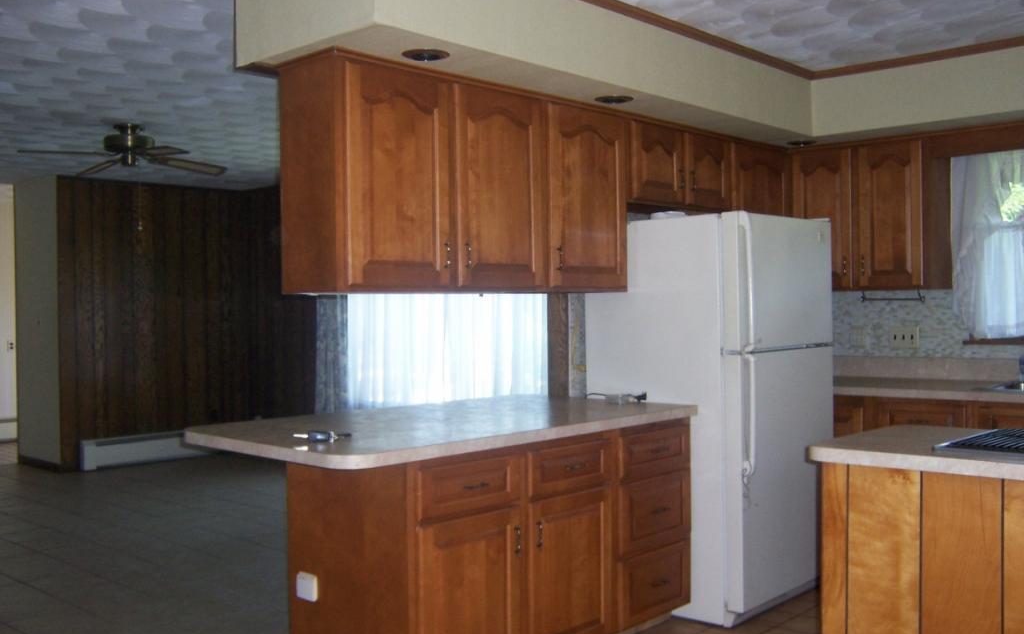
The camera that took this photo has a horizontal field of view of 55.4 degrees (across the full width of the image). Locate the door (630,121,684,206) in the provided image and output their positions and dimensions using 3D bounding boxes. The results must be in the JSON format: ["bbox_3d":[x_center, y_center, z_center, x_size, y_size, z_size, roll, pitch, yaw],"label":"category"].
[{"bbox_3d":[0.674,-0.713,4.575,0.025,0.350,0.421,0,1,44],"label":"door"}]

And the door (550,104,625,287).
[{"bbox_3d":[0.325,-0.503,4.207,0.025,0.751,0.521,0,1,44],"label":"door"}]

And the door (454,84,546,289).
[{"bbox_3d":[-0.046,-0.493,3.818,0.025,0.751,0.507,0,1,44],"label":"door"}]

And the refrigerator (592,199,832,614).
[{"bbox_3d":[0.917,0.410,4.444,0.789,1.667,0.840,0,1,43],"label":"refrigerator"}]

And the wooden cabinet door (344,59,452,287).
[{"bbox_3d":[-0.398,-0.484,3.449,0.025,0.751,0.472,0,1,44],"label":"wooden cabinet door"}]

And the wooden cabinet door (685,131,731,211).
[{"bbox_3d":[0.967,-0.720,4.883,0.025,0.350,0.406,0,1,44],"label":"wooden cabinet door"}]

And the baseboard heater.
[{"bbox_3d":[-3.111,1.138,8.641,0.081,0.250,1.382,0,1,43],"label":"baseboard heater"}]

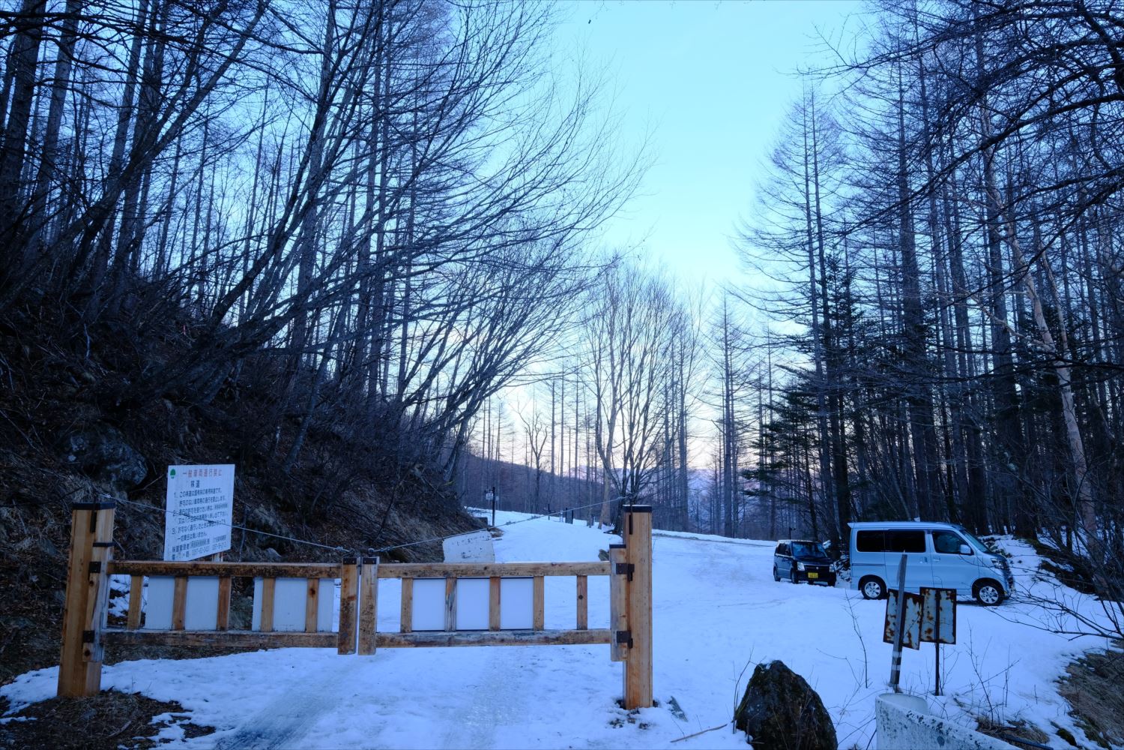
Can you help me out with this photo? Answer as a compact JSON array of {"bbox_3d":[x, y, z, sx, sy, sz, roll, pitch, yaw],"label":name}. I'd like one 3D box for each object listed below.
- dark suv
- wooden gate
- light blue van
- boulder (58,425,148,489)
[{"bbox_3d":[9.440,7.300,29.330,1.475,1.645,3.395,1,-11,0],"label":"dark suv"},{"bbox_3d":[-1.405,1.634,5.364,4.100,1.390,0.200,1,-7,-2],"label":"wooden gate"},{"bbox_3d":[8.865,4.470,18.064,3.395,1.880,1.475,-6,-12,29],"label":"light blue van"},{"bbox_3d":[-5.317,0.938,8.700,1.000,0.780,0.800,4,-8,-30],"label":"boulder"}]

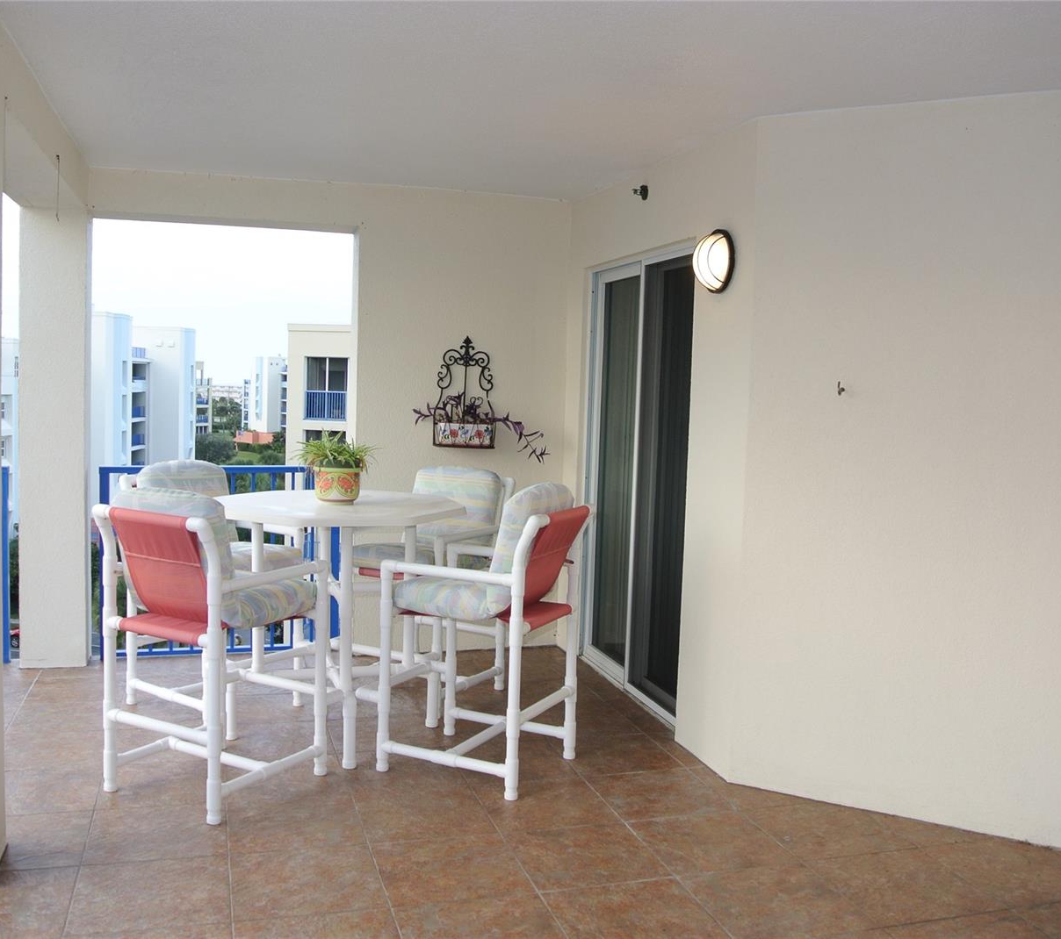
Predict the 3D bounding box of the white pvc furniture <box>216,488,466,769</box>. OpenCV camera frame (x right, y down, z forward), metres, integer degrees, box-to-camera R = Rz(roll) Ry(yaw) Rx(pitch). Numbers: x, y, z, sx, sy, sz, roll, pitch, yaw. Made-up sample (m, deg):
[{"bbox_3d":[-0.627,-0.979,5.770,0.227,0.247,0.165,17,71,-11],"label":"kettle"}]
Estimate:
[{"bbox_3d":[-0.853,0.656,4.640,1.170,1.021,1.170,1,4,-17],"label":"white pvc furniture"}]

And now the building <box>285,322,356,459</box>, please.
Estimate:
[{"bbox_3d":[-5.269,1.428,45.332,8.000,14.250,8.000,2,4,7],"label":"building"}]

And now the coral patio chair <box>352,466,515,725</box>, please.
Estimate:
[{"bbox_3d":[-0.499,0.549,5.300,0.591,1.166,0.718,4,5,25],"label":"coral patio chair"}]

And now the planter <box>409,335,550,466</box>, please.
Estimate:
[{"bbox_3d":[-0.286,-0.403,6.050,0.790,0.700,0.160,1,4,-17],"label":"planter"}]

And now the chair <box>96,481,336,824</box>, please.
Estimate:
[{"bbox_3d":[-1.201,0.621,3.945,0.591,1.166,0.718,4,5,27],"label":"chair"}]

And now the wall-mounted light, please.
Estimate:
[{"bbox_3d":[0.740,-0.857,4.309,0.107,0.267,0.267,1,4,-17],"label":"wall-mounted light"}]

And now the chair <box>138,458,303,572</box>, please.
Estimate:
[{"bbox_3d":[-1.524,0.535,4.995,0.718,1.166,0.591,5,5,35],"label":"chair"}]

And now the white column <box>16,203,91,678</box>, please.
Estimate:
[{"bbox_3d":[-2.550,-0.163,5.632,0.344,2.390,0.337,1,4,-17],"label":"white column"}]

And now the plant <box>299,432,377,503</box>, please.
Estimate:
[{"bbox_3d":[-0.845,-0.005,4.620,0.352,0.311,0.335,1,4,-17],"label":"plant"}]

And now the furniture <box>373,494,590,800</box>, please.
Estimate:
[{"bbox_3d":[-0.160,0.634,4.280,0.718,1.166,0.591,4,5,27],"label":"furniture"}]

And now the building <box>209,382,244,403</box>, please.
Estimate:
[{"bbox_3d":[-151.085,-36.876,525.000,22.000,13.000,14.000,1,4,-16],"label":"building"}]

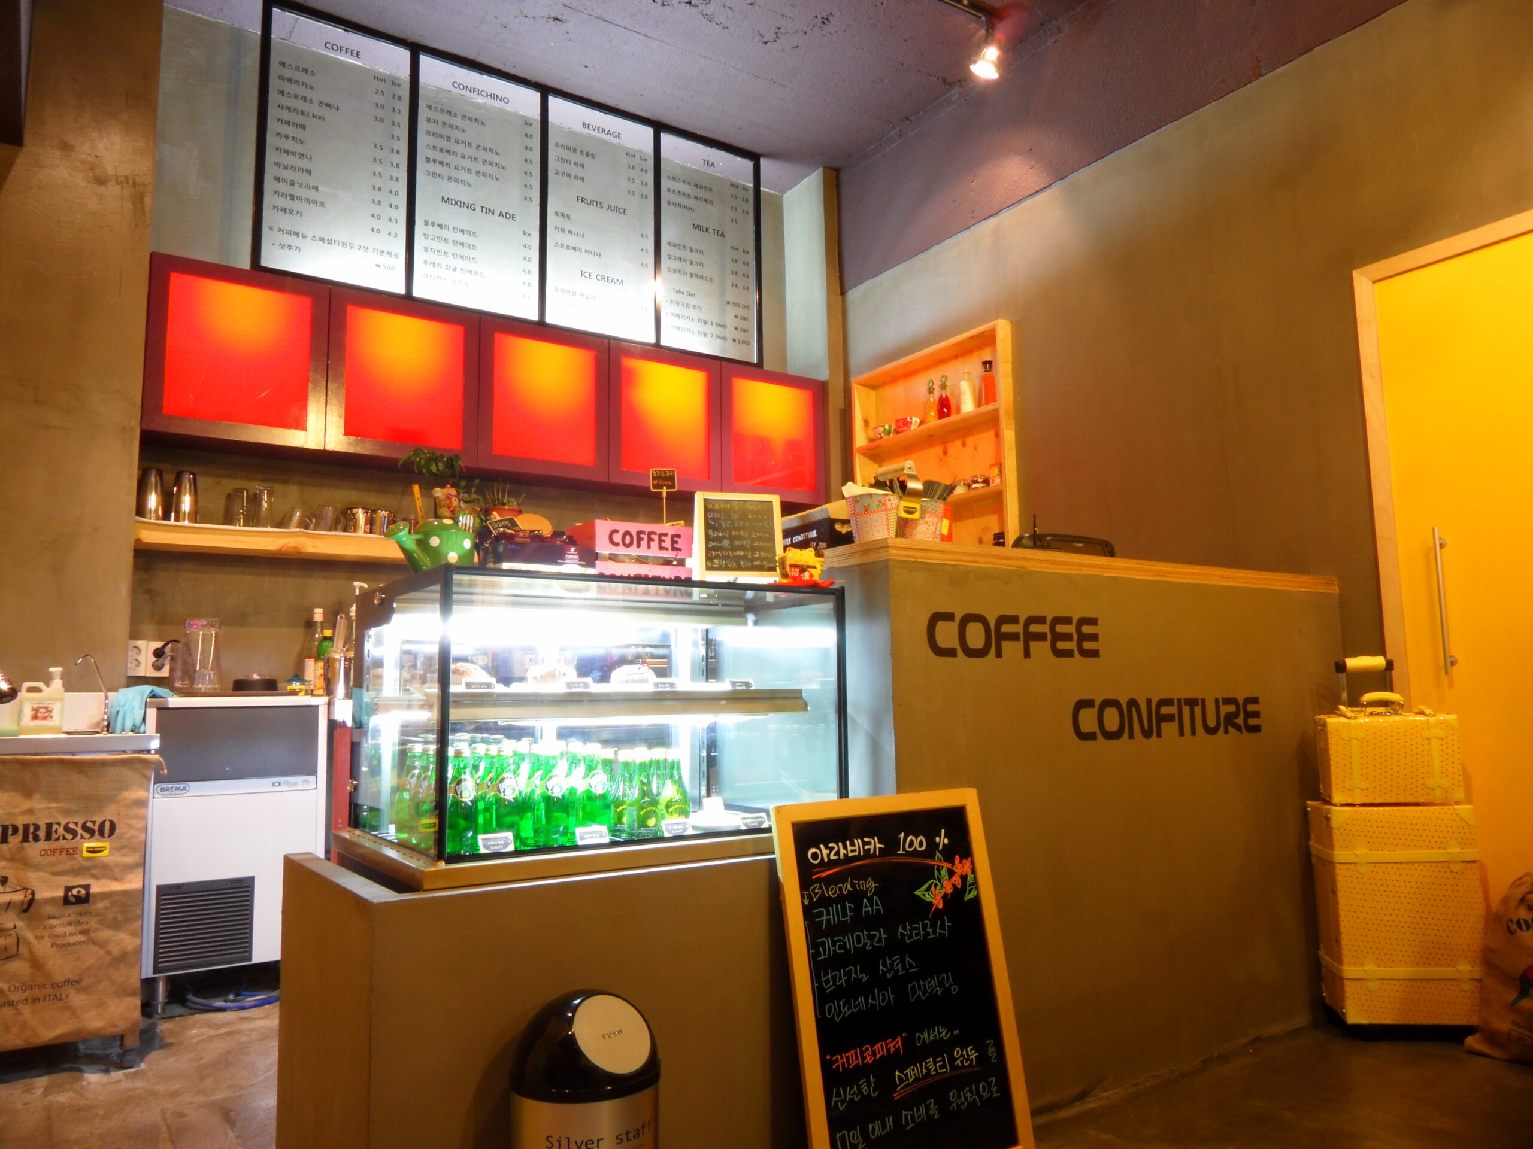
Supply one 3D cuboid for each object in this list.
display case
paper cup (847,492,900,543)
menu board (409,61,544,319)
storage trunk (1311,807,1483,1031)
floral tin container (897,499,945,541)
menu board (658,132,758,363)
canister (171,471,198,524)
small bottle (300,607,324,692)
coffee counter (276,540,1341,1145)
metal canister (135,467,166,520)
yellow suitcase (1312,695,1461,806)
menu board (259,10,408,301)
[{"bbox_3d":[-0.340,0.264,2.142,0.810,0.471,0.598,3,-7,-34],"label":"display case"},{"bbox_3d":[0.223,-0.109,2.218,0.109,0.105,0.109,-1,-7,0],"label":"paper cup"},{"bbox_3d":[-1.142,-1.526,4.215,0.506,0.999,0.040,4,-8,-35],"label":"menu board"},{"bbox_3d":[1.642,0.874,2.779,0.331,0.541,0.158,-2,-6,7],"label":"storage trunk"},{"bbox_3d":[0.343,-0.107,2.348,0.112,0.120,0.112,-3,-7,18],"label":"floral tin container"},{"bbox_3d":[-0.264,-1.471,4.825,0.504,0.999,0.040,4,-8,-35],"label":"menu board"},{"bbox_3d":[-1.995,-0.260,3.651,0.092,0.183,0.092,4,-8,-35],"label":"canister"},{"bbox_3d":[-1.570,0.270,3.715,0.080,0.293,0.080,3,-7,-34],"label":"small bottle"},{"bbox_3d":[0.402,0.576,2.547,2.755,1.212,0.589,3,-7,-34],"label":"coffee counter"},{"bbox_3d":[-2.080,-0.265,3.592,0.094,0.183,0.094,4,-8,-35],"label":"metal canister"},{"bbox_3d":[1.650,0.463,2.832,0.309,0.289,0.118,-2,-6,11],"label":"yellow suitcase"},{"bbox_3d":[-1.575,-1.552,3.914,0.505,0.999,0.040,4,-8,-35],"label":"menu board"}]

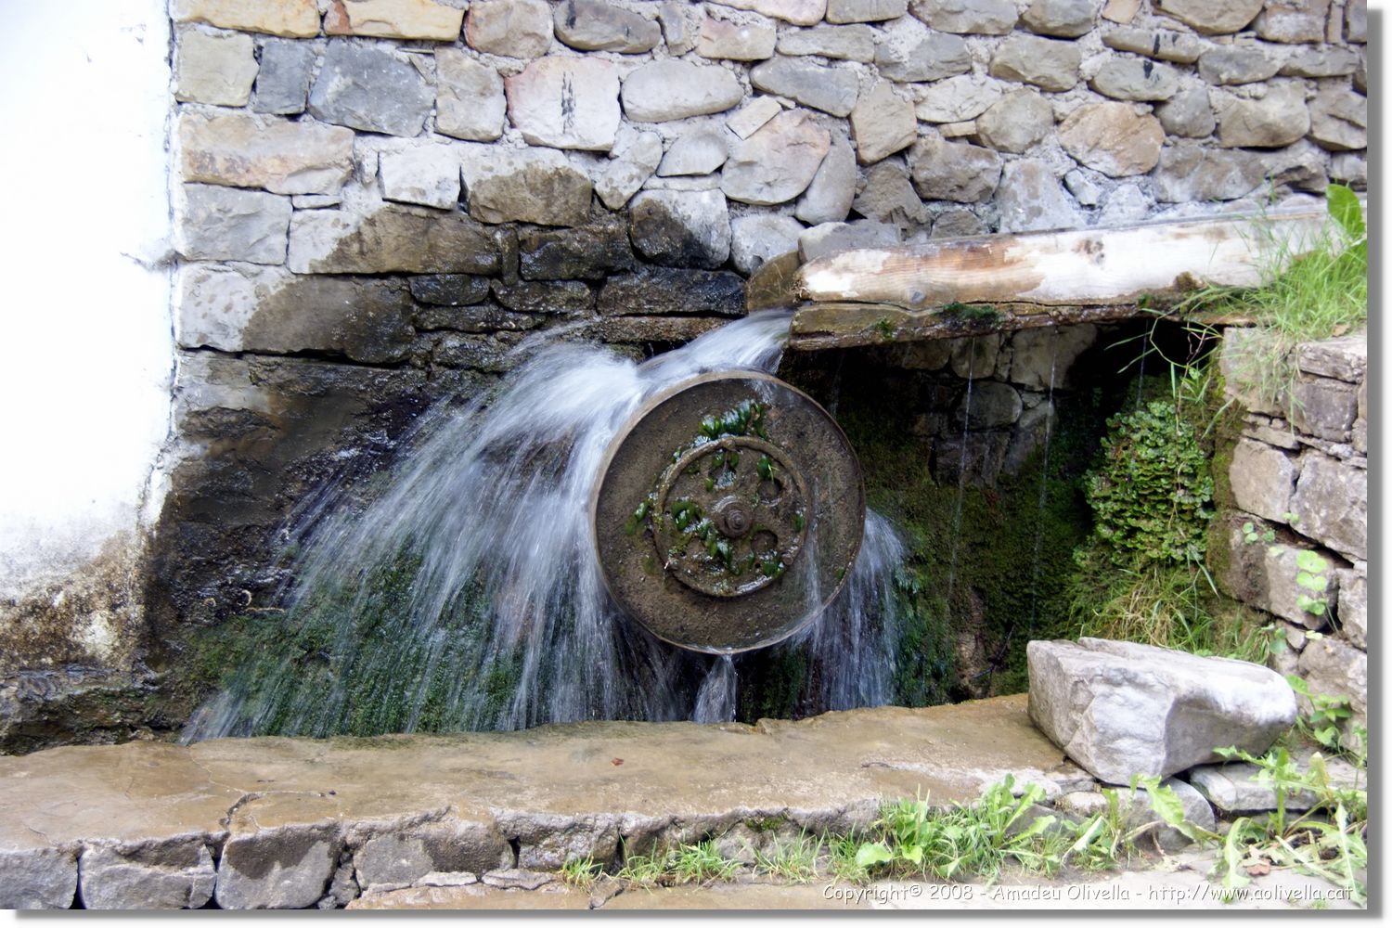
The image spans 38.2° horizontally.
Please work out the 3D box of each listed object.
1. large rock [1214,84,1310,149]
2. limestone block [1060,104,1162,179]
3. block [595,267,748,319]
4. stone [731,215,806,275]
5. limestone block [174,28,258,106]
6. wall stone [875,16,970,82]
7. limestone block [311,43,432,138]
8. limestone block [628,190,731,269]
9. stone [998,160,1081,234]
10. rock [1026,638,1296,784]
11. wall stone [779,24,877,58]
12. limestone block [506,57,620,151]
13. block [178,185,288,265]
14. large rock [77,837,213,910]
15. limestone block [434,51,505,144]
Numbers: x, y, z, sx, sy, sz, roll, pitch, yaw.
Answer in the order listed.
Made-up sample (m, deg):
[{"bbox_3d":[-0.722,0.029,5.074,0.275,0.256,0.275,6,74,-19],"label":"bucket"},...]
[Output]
[{"bbox_3d":[1.479,-0.933,5.423,0.275,0.167,0.200,-1,8,-14],"label":"large rock"},{"bbox_3d":[1.050,-0.860,5.337,0.295,0.189,0.220,-1,8,-14],"label":"limestone block"},{"bbox_3d":[-0.072,-0.380,4.322,0.325,0.100,0.170,-1,14,-16],"label":"block"},{"bbox_3d":[0.133,-0.476,4.347,0.159,0.137,0.150,-1,14,-16],"label":"stone"},{"bbox_3d":[-1.139,-0.937,4.772,0.186,0.176,0.200,-1,8,-14],"label":"limestone block"},{"bbox_3d":[0.549,-1.042,5.068,0.250,0.150,0.150,1,9,-16],"label":"wall stone"},{"bbox_3d":[-0.776,-0.883,4.739,0.279,0.212,0.180,1,9,-16],"label":"limestone block"},{"bbox_3d":[-0.061,-0.588,4.992,0.254,0.183,0.180,1,9,-16],"label":"limestone block"},{"bbox_3d":[0.738,-0.600,4.495,0.197,0.170,0.150,-1,14,-16],"label":"stone"},{"bbox_3d":[0.895,0.477,3.870,0.465,0.180,0.300,2,14,-3],"label":"rock"},{"bbox_3d":[0.307,-1.067,5.103,0.253,0.081,0.180,-1,8,-14],"label":"wall stone"},{"bbox_3d":[-0.291,-0.750,4.163,0.233,0.186,0.170,-1,14,-16],"label":"limestone block"},{"bbox_3d":[-1.086,-0.566,4.702,0.251,0.177,0.170,1,9,-16],"label":"block"},{"bbox_3d":[-1.112,0.805,4.064,0.251,0.156,0.200,1,9,-16],"label":"large rock"},{"bbox_3d":[-0.563,-0.896,4.921,0.164,0.212,0.200,-1,8,-14],"label":"limestone block"}]

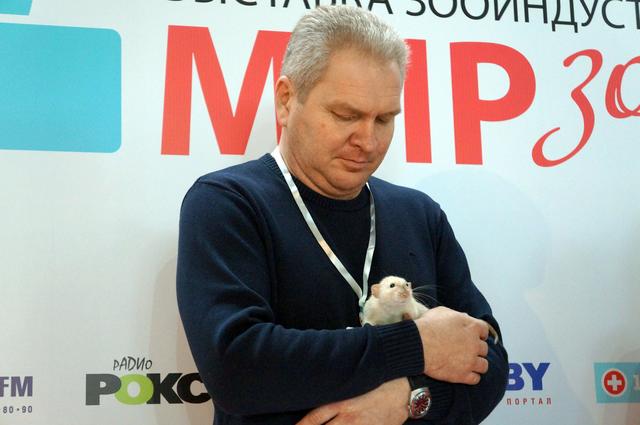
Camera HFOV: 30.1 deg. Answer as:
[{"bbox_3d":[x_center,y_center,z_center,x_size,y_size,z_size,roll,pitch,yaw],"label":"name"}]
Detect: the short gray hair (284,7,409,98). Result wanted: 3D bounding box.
[{"bbox_3d":[0.036,-0.207,1.730,0.176,0.180,0.200,0,24,-28],"label":"short gray hair"}]

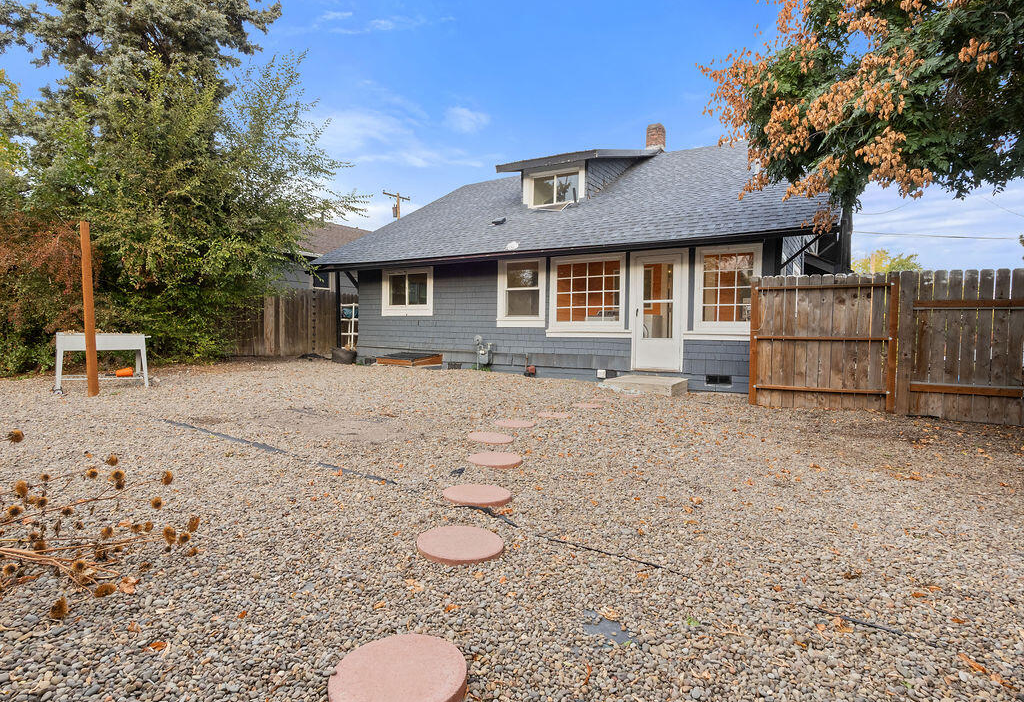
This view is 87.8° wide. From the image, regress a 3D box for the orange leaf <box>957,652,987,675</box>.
[{"bbox_3d":[1.623,1.093,1.880,0.035,0.020,0.099,0,4,-5],"label":"orange leaf"}]

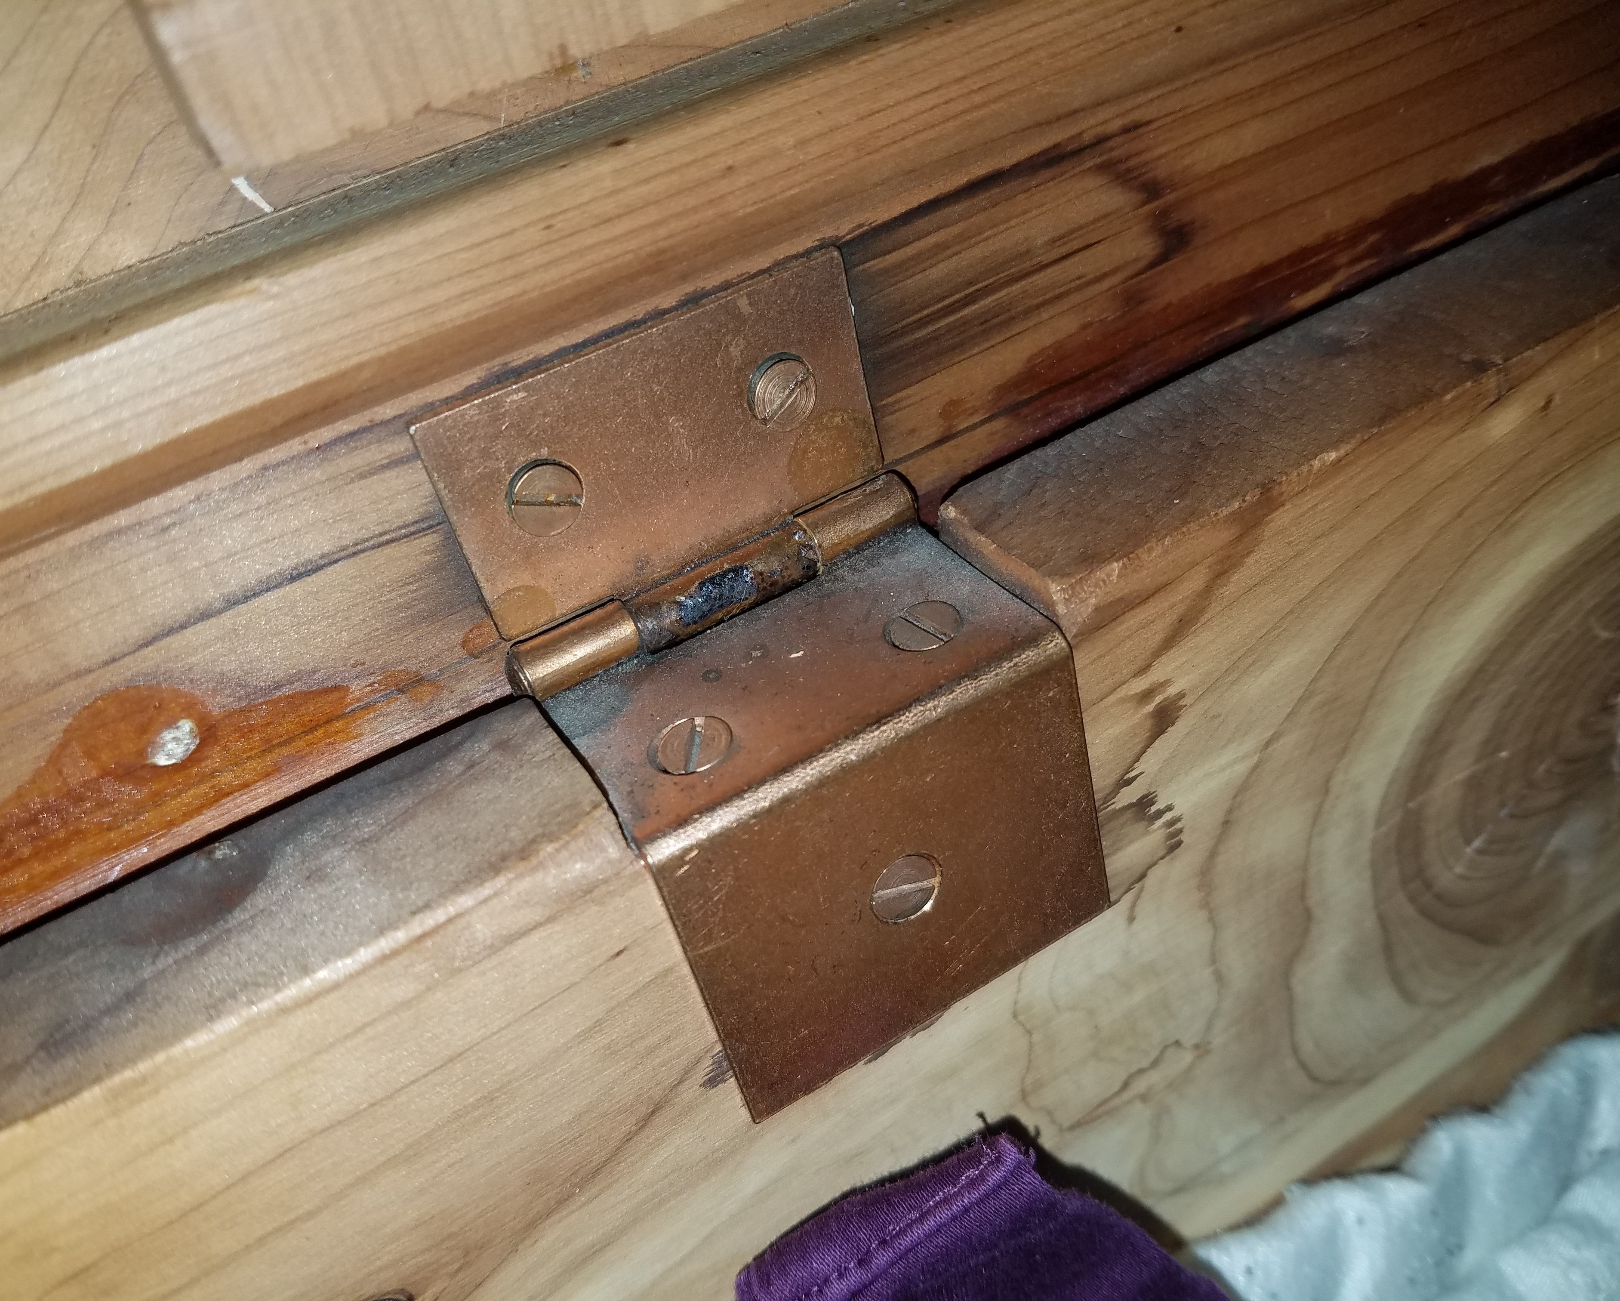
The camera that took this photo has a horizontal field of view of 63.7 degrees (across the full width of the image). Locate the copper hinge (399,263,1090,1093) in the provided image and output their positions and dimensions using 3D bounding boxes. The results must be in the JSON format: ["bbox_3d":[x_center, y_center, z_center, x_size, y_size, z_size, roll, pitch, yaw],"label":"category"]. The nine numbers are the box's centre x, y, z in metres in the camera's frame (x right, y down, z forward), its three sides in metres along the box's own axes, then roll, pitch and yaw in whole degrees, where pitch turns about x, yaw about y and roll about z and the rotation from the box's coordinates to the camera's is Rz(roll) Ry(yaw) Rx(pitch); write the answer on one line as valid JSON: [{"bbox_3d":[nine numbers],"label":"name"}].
[{"bbox_3d":[-0.002,0.003,0.112,0.038,0.059,0.029,-27,35,-16],"label":"copper hinge"}]

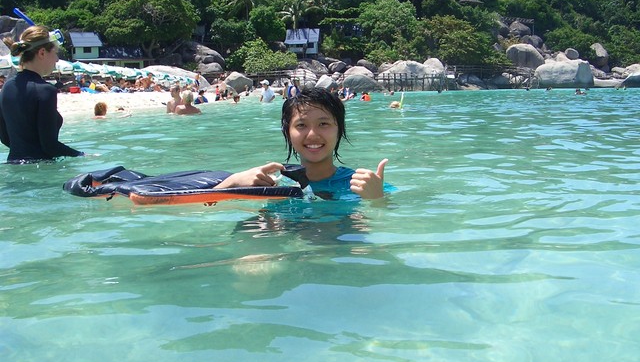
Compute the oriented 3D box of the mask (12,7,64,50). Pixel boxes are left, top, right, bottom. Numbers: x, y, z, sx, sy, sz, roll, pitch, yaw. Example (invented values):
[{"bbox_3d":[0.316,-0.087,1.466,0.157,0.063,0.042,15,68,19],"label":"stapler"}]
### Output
[{"bbox_3d":[-1.414,-0.766,3.250,0.250,0.220,0.190,-19,14,-20],"label":"mask"}]

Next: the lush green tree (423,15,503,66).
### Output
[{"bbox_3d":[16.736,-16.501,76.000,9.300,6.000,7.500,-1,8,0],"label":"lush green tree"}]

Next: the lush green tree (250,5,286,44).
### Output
[{"bbox_3d":[-7.004,-21.283,88.000,5.000,5.600,4.800,-1,8,0],"label":"lush green tree"}]

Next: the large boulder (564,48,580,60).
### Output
[{"bbox_3d":[30.436,-15.369,78.000,1.900,1.500,1.700,-1,8,0],"label":"large boulder"}]

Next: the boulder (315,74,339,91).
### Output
[{"bbox_3d":[0.643,-9.692,64.000,2.370,1.880,2.020,0,8,1],"label":"boulder"}]

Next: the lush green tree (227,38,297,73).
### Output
[{"bbox_3d":[-6.690,-14.352,74.000,8.000,4.120,6.500,-1,8,0],"label":"lush green tree"}]

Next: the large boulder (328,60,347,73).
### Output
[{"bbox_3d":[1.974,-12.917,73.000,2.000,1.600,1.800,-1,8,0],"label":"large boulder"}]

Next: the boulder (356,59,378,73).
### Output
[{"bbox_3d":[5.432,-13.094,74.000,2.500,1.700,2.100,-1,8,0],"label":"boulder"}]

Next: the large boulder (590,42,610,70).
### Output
[{"bbox_3d":[36.412,-16.291,84.000,2.600,3.630,2.600,-1,8,0],"label":"large boulder"}]

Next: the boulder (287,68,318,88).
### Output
[{"bbox_3d":[-1.677,-9.869,62.000,3.070,1.920,2.600,-1,8,0],"label":"boulder"}]

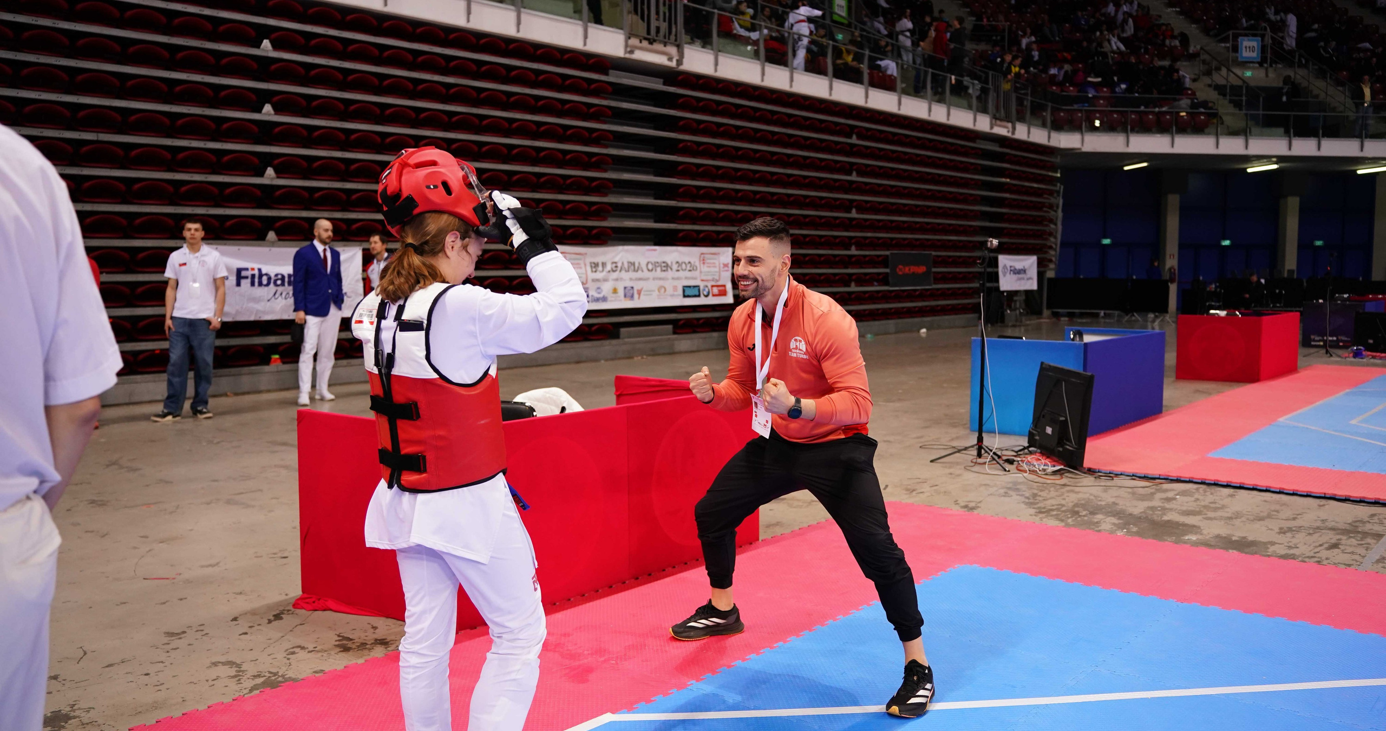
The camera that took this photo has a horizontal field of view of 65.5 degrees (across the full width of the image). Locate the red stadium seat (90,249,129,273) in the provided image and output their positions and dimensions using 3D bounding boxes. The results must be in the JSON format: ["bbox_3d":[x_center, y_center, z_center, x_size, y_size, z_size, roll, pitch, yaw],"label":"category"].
[{"bbox_3d":[-6.076,-1.087,11.223,0.320,0.270,0.440,4,7,42],"label":"red stadium seat"}]

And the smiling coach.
[{"bbox_3d":[0.302,0.289,3.612,1.040,1.550,0.680,5,7,44],"label":"smiling coach"}]

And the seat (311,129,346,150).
[{"bbox_3d":[-4.267,-2.642,12.612,0.280,0.270,0.445,3,6,44],"label":"seat"}]

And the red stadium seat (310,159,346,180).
[{"bbox_3d":[-4.276,-2.293,12.624,0.280,0.270,0.445,3,6,44],"label":"red stadium seat"}]

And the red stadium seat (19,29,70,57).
[{"bbox_3d":[-6.287,-3.131,10.460,0.280,0.270,0.445,3,6,44],"label":"red stadium seat"}]

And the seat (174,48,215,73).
[{"bbox_3d":[-5.433,-3.319,11.746,0.320,0.270,0.440,4,7,42],"label":"seat"}]

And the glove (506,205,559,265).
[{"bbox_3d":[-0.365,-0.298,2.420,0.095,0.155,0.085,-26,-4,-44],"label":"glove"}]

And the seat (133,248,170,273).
[{"bbox_3d":[-5.792,-1.123,11.532,0.320,0.270,0.440,4,7,42],"label":"seat"}]

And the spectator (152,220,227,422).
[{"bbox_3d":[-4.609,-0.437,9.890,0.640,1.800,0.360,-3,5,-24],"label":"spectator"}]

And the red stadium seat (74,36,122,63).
[{"bbox_3d":[-5.960,-3.168,10.801,0.280,0.270,0.445,3,6,44],"label":"red stadium seat"}]

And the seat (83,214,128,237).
[{"bbox_3d":[-6.091,-1.447,11.177,0.320,0.270,0.440,4,7,42],"label":"seat"}]

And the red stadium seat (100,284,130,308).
[{"bbox_3d":[-6.030,-0.719,11.106,0.390,0.280,0.470,4,7,40],"label":"red stadium seat"}]

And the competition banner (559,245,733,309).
[{"bbox_3d":[-0.692,-1.365,16.671,0.050,0.970,4.080,4,7,42],"label":"competition banner"}]

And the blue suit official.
[{"bbox_3d":[-3.785,-0.555,10.922,0.340,1.840,0.510,3,6,44],"label":"blue suit official"}]

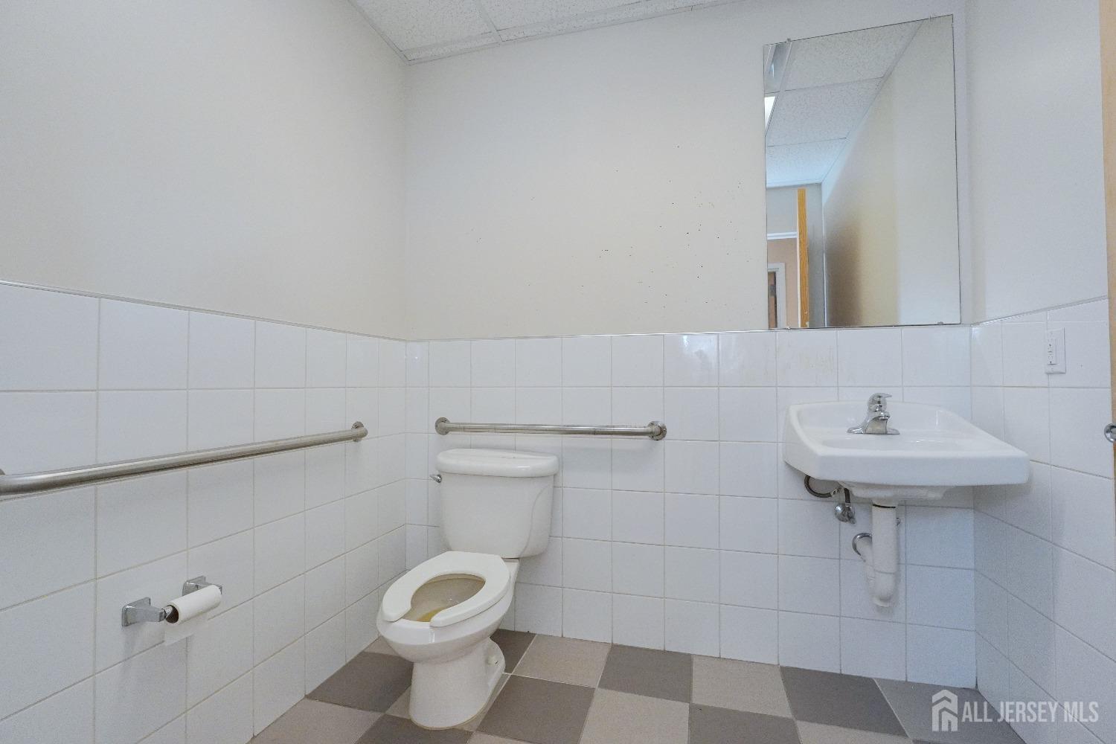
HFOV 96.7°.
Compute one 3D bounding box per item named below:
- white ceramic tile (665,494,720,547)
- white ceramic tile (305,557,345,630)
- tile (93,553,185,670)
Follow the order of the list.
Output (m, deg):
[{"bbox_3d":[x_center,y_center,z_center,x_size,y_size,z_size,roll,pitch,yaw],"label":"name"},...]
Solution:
[{"bbox_3d":[0.510,0.564,1.889,0.200,0.200,0.010,-1,-1,15],"label":"white ceramic tile"},{"bbox_3d":[-0.816,0.768,1.742,0.010,0.200,0.199,-1,-1,15],"label":"white ceramic tile"},{"bbox_3d":[-0.974,0.553,1.167,0.010,0.200,0.200,0,-1,15],"label":"tile"}]

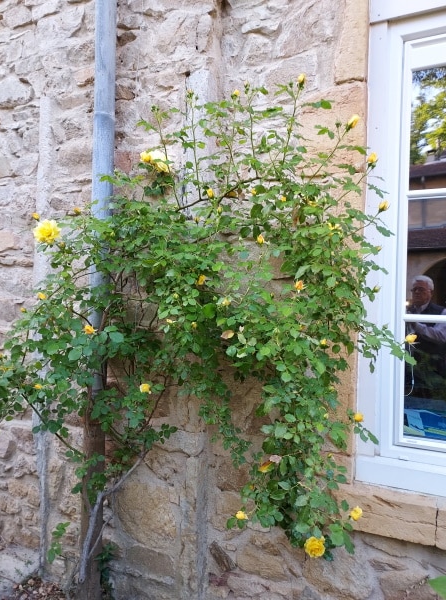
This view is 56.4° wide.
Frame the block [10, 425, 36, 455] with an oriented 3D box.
[{"bbox_3d":[-1.033,0.740,2.241,0.190,0.152,0.100,1,0,24],"label":"block"}]

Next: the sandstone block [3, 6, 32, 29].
[{"bbox_3d":[-1.106,-1.547,2.325,0.233,0.122,0.100,1,0,24],"label":"sandstone block"}]

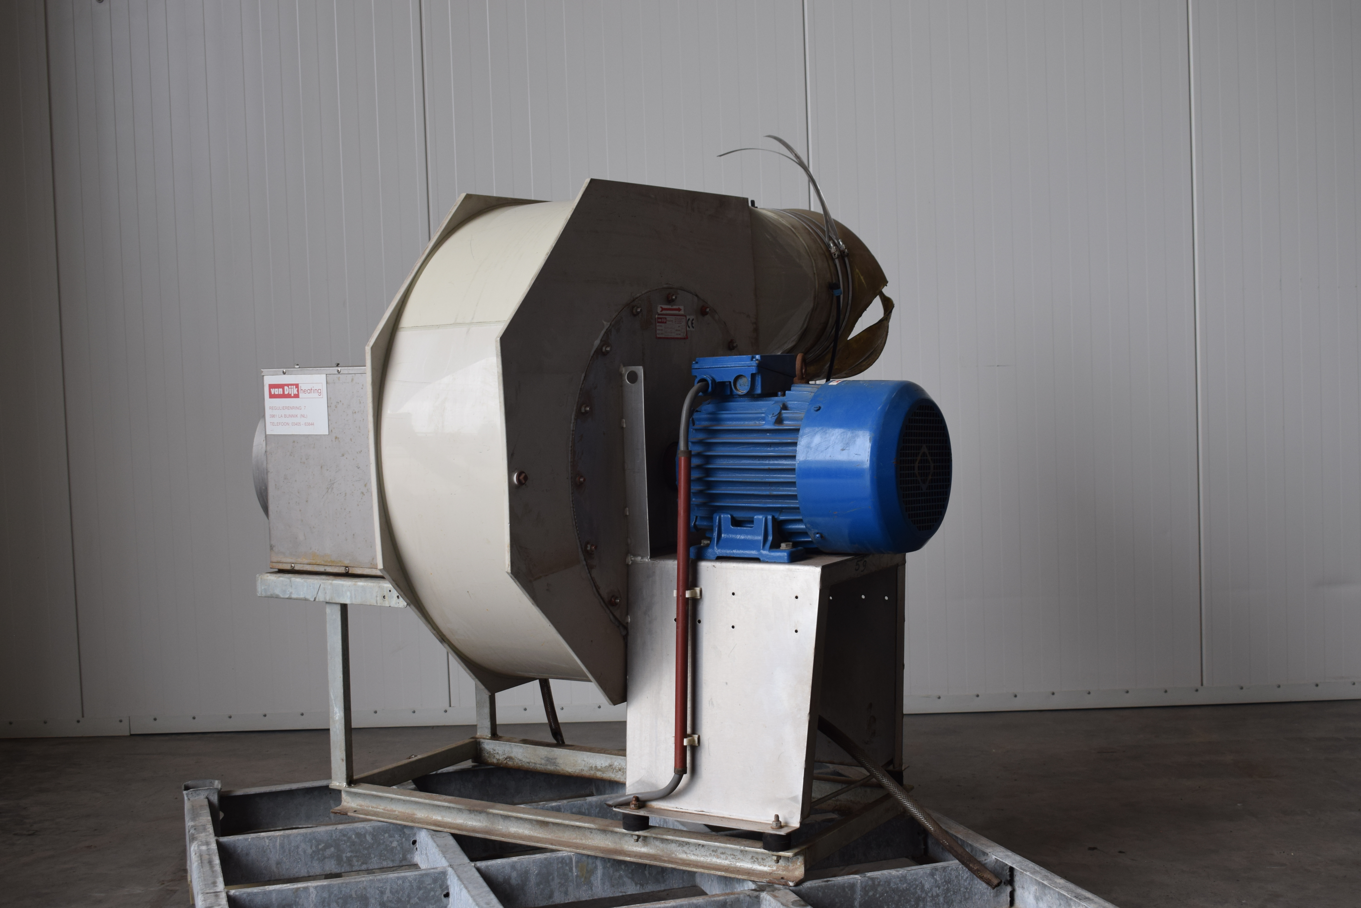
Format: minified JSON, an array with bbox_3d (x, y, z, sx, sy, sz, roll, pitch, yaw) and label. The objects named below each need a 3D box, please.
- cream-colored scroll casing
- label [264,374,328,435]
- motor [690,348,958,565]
[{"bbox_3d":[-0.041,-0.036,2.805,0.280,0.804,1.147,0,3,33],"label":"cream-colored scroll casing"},{"bbox_3d":[-0.668,-0.085,2.828,0.149,0.104,0.004,0,3,33],"label":"label"},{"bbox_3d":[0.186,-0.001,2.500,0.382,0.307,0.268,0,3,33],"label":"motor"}]

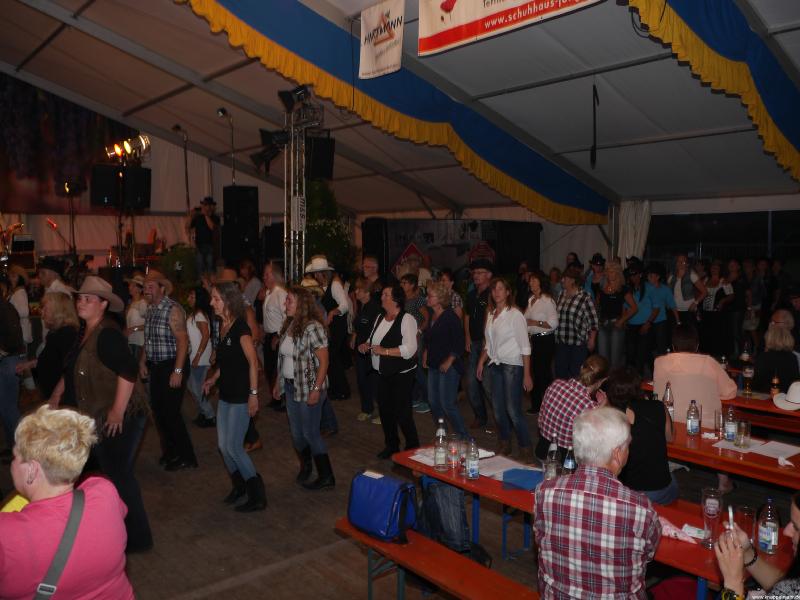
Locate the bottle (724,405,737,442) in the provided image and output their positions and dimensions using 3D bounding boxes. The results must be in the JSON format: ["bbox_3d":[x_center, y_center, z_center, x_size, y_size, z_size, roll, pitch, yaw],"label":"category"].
[{"bbox_3d":[1.946,0.719,3.810,0.074,0.210,0.074,1,4,24],"label":"bottle"}]

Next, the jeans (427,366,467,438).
[{"bbox_3d":[0.461,0.939,6.420,0.400,0.870,0.370,-3,5,-35],"label":"jeans"}]

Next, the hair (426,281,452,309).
[{"bbox_3d":[0.414,-0.052,6.700,0.250,0.270,0.220,-2,5,-24],"label":"hair"}]

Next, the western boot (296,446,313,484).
[{"bbox_3d":[-0.793,1.369,5.400,0.100,0.280,0.250,3,5,44],"label":"western boot"}]

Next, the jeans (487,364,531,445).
[{"bbox_3d":[1.020,0.920,6.030,0.320,0.880,0.360,-4,5,-44],"label":"jeans"}]

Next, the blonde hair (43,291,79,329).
[{"bbox_3d":[-2.511,0.070,4.800,0.240,0.270,0.200,0,4,0],"label":"blonde hair"}]

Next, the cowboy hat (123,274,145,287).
[{"bbox_3d":[-2.776,-0.220,6.842,0.310,0.140,0.360,5,1,44],"label":"cowboy hat"}]

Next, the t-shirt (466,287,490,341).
[{"bbox_3d":[0.918,0.150,7.200,0.470,0.610,0.280,4,6,37],"label":"t-shirt"}]

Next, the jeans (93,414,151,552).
[{"bbox_3d":[-1.882,1.141,4.296,0.480,1.000,0.420,-4,6,-40],"label":"jeans"}]

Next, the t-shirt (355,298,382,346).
[{"bbox_3d":[-0.344,0.200,7.300,0.430,0.570,0.260,2,5,33],"label":"t-shirt"}]

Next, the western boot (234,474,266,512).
[{"bbox_3d":[-1.131,1.449,4.889,0.265,0.260,0.100,-1,5,-17],"label":"western boot"}]

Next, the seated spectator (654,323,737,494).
[{"bbox_3d":[2.188,0.855,4.760,0.540,1.330,0.740,3,5,38],"label":"seated spectator"}]

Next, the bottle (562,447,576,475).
[{"bbox_3d":[0.864,0.875,3.299,0.072,0.235,0.072,3,5,24],"label":"bottle"}]

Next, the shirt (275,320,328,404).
[{"bbox_3d":[-0.808,0.511,5.419,0.320,0.700,0.460,-4,7,-43],"label":"shirt"}]

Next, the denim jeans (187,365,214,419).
[{"bbox_3d":[-2.266,0.949,7.351,0.380,0.840,0.370,-4,6,-40],"label":"denim jeans"}]

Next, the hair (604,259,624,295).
[{"bbox_3d":[2.851,-0.306,8.600,0.260,0.420,0.240,1,5,11],"label":"hair"}]

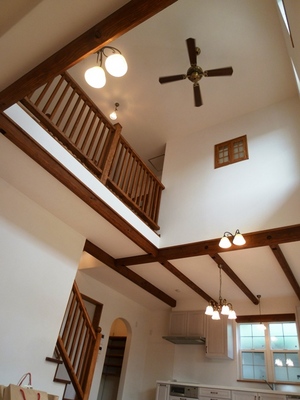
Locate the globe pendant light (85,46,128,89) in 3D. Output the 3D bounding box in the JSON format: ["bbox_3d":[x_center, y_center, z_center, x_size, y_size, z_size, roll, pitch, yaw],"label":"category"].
[{"bbox_3d":[-0.350,-1.103,2.215,0.390,0.225,0.240,-15,-42,29],"label":"globe pendant light"}]

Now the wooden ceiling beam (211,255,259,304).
[{"bbox_3d":[1.697,1.549,5.340,0.125,0.105,2.510,-15,-42,29],"label":"wooden ceiling beam"}]

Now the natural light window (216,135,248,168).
[{"bbox_3d":[1.588,-0.934,5.426,0.655,0.640,0.080,-15,-42,29],"label":"natural light window"}]

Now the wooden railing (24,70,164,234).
[{"bbox_3d":[-0.622,-0.739,4.489,0.090,1.240,3.290,-15,-42,29],"label":"wooden railing"}]

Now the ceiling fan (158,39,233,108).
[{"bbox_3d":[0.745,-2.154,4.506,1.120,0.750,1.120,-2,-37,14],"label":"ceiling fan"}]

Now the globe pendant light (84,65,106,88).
[{"bbox_3d":[-0.432,-1.031,2.270,0.175,0.135,0.175,5,-36,4],"label":"globe pendant light"}]

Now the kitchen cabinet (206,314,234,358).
[{"bbox_3d":[1.498,2.920,6.036,0.481,0.916,0.340,-15,-42,29],"label":"kitchen cabinet"}]

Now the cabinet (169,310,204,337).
[{"bbox_3d":[0.934,2.927,6.479,0.876,0.561,0.340,-15,-42,29],"label":"cabinet"}]

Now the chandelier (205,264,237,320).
[{"bbox_3d":[1.159,1.482,4.562,0.410,0.840,0.410,-15,-42,29],"label":"chandelier"}]

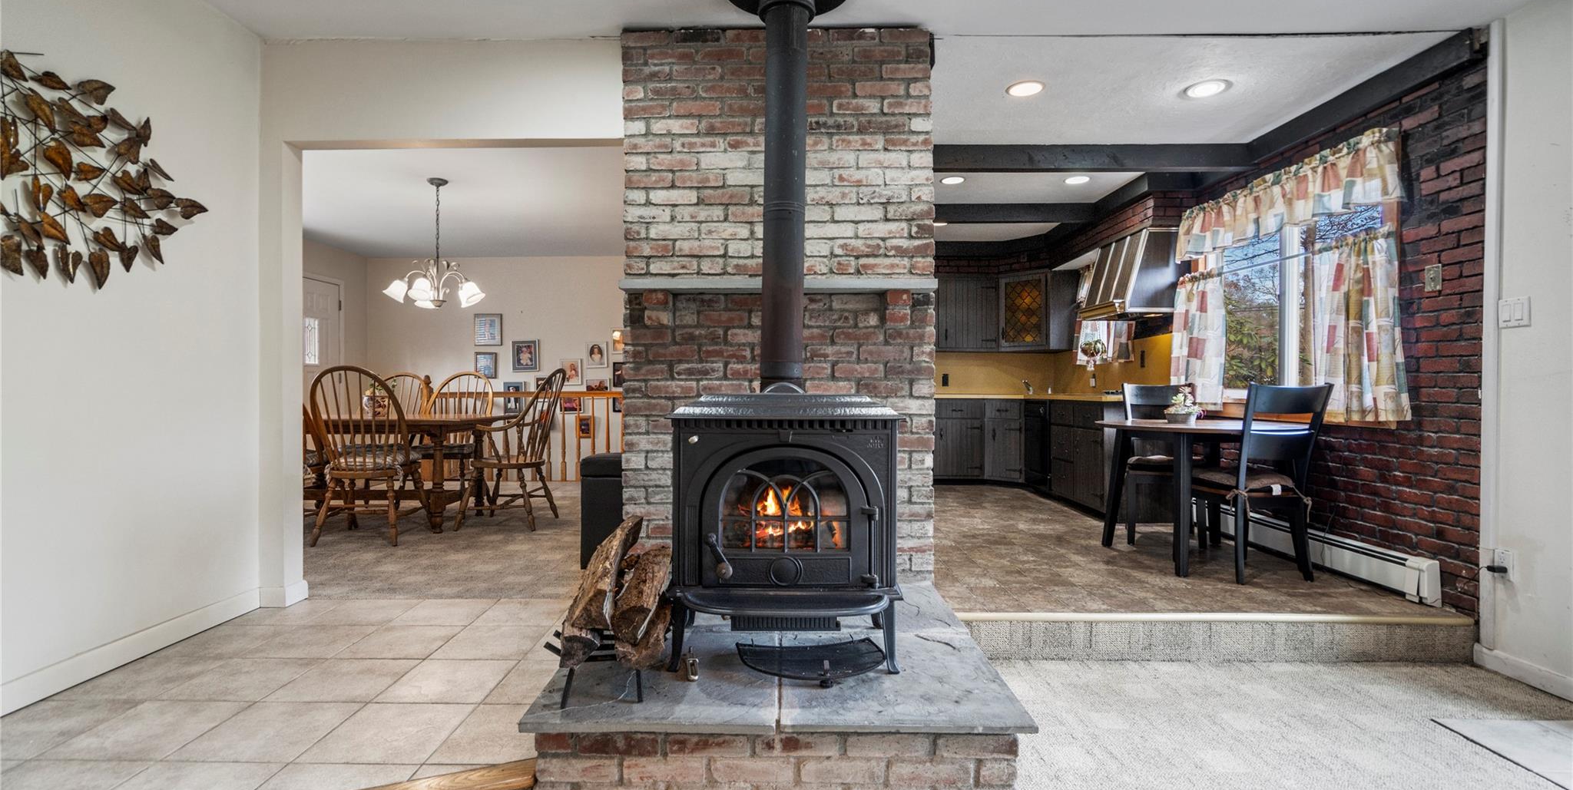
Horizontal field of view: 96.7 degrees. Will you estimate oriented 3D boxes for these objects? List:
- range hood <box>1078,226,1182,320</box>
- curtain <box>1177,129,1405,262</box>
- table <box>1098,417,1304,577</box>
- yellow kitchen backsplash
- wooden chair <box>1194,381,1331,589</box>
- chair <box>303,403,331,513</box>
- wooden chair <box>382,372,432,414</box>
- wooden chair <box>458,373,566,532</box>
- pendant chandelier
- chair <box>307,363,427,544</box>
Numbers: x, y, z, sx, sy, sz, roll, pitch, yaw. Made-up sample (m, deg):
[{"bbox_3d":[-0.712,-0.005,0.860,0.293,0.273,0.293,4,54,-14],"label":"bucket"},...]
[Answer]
[{"bbox_3d":[2.555,-0.879,5.168,0.510,0.600,0.720,0,1,1],"label":"range hood"},{"bbox_3d":[2.753,-1.073,4.011,0.090,0.370,1.820,0,1,1],"label":"curtain"},{"bbox_3d":[2.290,0.542,3.875,1.130,0.750,1.130,0,1,0],"label":"table"},{"bbox_3d":[2.091,-0.222,6.087,1.400,0.480,2.250,0,1,1],"label":"yellow kitchen backsplash"},{"bbox_3d":[2.377,0.430,3.583,0.450,0.965,0.530,0,1,-11],"label":"wooden chair"},{"bbox_3d":[-3.160,0.371,4.410,0.520,1.070,0.620,0,1,-5],"label":"chair"},{"bbox_3d":[-3.130,0.358,5.440,0.520,1.070,0.620,0,1,0],"label":"wooden chair"},{"bbox_3d":[-1.845,0.348,4.805,0.660,1.075,0.570,0,1,1],"label":"wooden chair"},{"bbox_3d":[-2.440,-1.060,4.900,0.700,0.910,0.700,0,1,0],"label":"pendant chandelier"},{"bbox_3d":[-2.630,0.371,4.415,0.520,1.080,0.640,0,1,-7],"label":"chair"}]

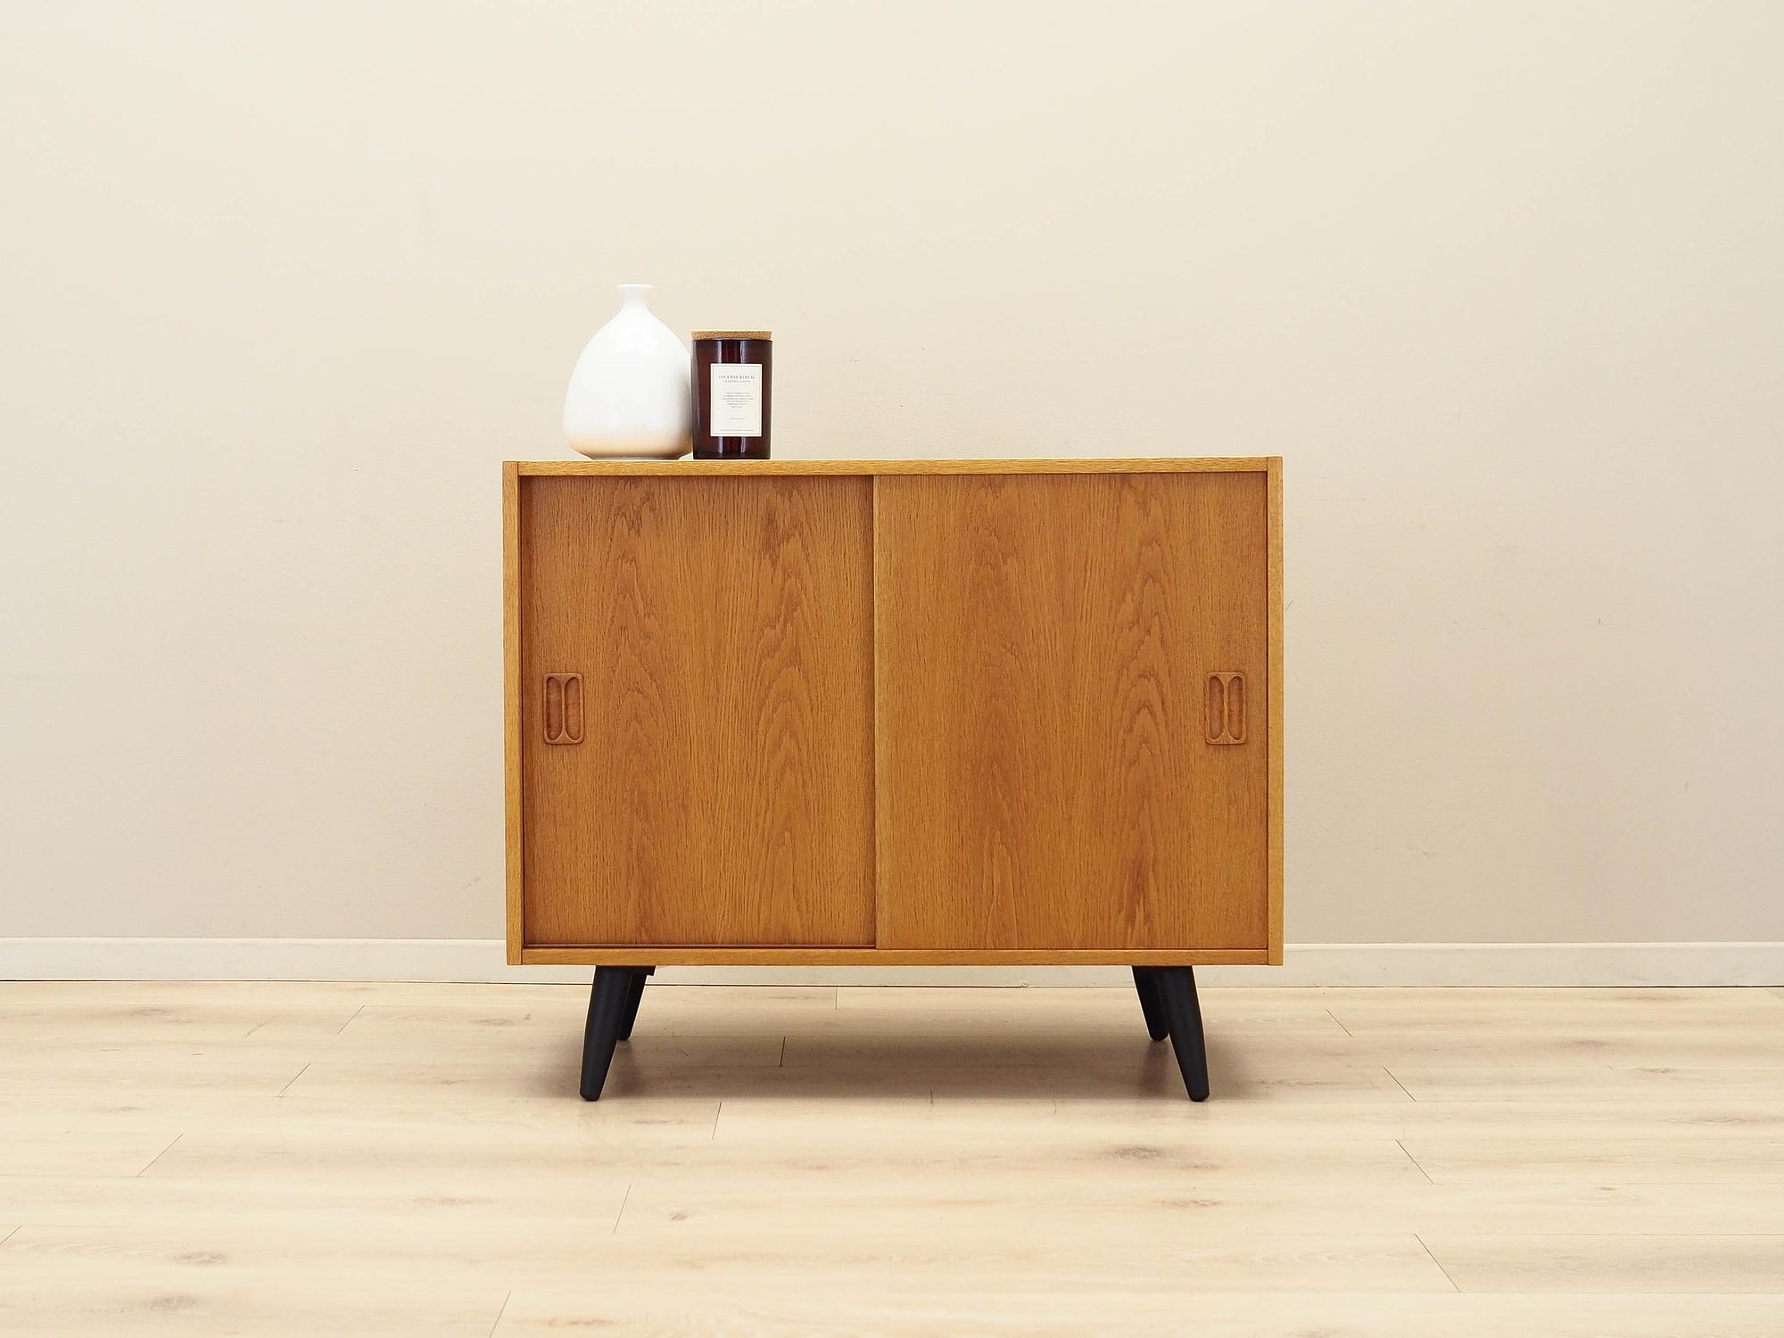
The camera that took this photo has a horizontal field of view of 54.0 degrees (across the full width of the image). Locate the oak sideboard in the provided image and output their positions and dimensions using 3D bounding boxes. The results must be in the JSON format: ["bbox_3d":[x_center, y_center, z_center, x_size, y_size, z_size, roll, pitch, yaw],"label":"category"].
[{"bbox_3d":[0.002,0.121,2.068,0.830,0.712,0.385,0,4,0],"label":"oak sideboard"}]

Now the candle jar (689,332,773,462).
[{"bbox_3d":[-0.180,-0.305,1.979,0.089,0.150,0.089,0,4,0],"label":"candle jar"}]

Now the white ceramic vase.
[{"bbox_3d":[-0.301,-0.333,1.986,0.147,0.205,0.147,0,4,0],"label":"white ceramic vase"}]

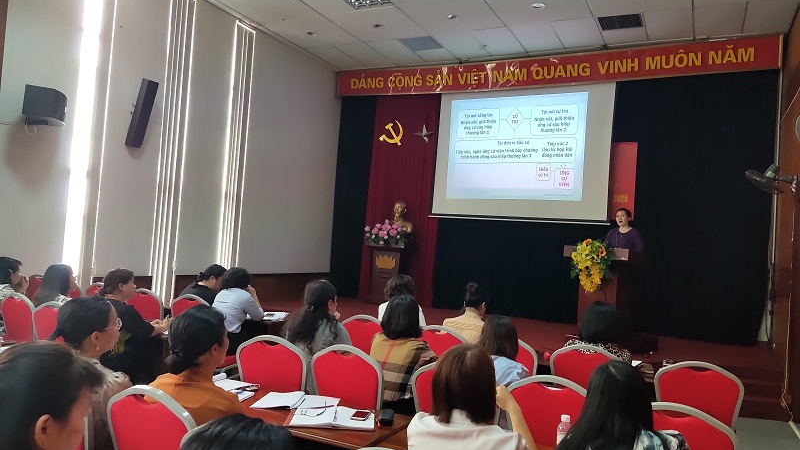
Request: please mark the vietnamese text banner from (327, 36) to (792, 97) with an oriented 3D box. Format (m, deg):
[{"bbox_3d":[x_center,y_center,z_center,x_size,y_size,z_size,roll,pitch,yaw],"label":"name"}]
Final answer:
[{"bbox_3d":[1.989,-2.506,9.402,7.092,0.492,0.120,4,-2,27],"label":"vietnamese text banner"}]

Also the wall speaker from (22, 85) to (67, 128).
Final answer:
[{"bbox_3d":[-3.587,-1.209,5.898,0.300,0.280,0.450,7,-2,-13],"label":"wall speaker"}]

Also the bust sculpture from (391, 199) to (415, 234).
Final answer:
[{"bbox_3d":[0.034,-0.117,9.950,0.410,0.600,0.260,3,-2,27],"label":"bust sculpture"}]

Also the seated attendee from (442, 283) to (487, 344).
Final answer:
[{"bbox_3d":[0.514,1.057,4.508,0.480,1.230,0.750,3,-2,27],"label":"seated attendee"}]

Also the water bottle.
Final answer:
[{"bbox_3d":[0.514,0.698,1.815,0.061,0.200,0.061,3,-2,27],"label":"water bottle"}]

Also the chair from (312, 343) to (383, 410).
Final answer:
[{"bbox_3d":[-0.194,1.118,3.302,0.465,0.930,0.570,3,-2,28],"label":"chair"}]

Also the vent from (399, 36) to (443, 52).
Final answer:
[{"bbox_3d":[0.357,-2.883,9.197,0.570,0.050,0.570,4,-2,27],"label":"vent"}]

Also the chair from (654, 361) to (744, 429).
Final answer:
[{"bbox_3d":[1.839,1.283,3.625,0.460,0.930,0.570,4,-2,27],"label":"chair"}]

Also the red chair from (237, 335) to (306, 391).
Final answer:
[{"bbox_3d":[-0.646,1.089,3.438,0.465,0.930,0.570,3,-2,23],"label":"red chair"}]

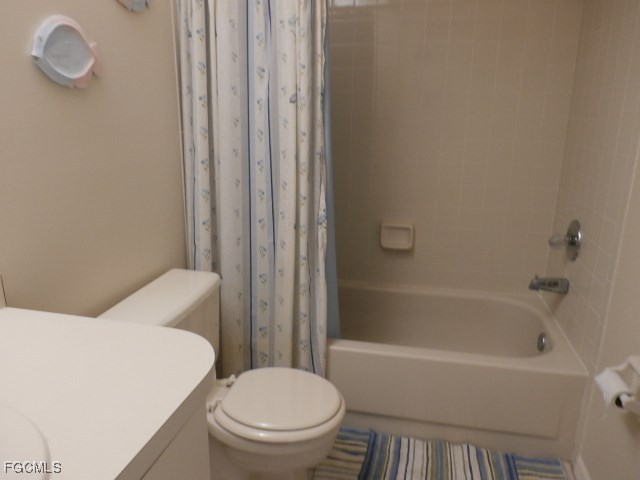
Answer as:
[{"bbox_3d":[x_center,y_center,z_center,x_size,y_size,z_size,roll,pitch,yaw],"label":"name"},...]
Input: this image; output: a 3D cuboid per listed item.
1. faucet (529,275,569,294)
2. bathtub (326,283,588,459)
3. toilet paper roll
[{"bbox_3d":[0.967,0.185,1.954,0.145,0.072,0.055,3,16,12],"label":"faucet"},{"bbox_3d":[0.302,0.506,2.181,1.500,0.365,0.750,3,16,12],"label":"bathtub"},{"bbox_3d":[0.814,0.416,1.280,0.060,0.060,0.108,3,16,12],"label":"toilet paper roll"}]

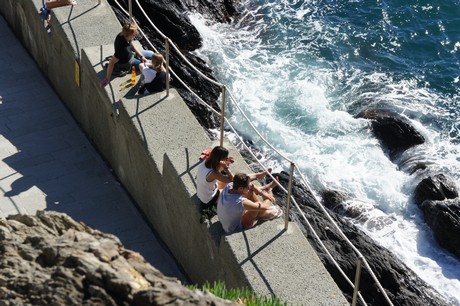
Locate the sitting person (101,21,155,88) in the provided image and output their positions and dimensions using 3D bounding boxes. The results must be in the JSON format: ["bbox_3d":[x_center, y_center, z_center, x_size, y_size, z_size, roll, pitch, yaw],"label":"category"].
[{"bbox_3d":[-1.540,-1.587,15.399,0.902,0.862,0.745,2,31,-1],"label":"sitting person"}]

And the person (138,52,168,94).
[{"bbox_3d":[-1.187,-1.321,15.133,0.470,0.706,0.568,-17,36,-29],"label":"person"}]

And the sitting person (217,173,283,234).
[{"bbox_3d":[0.252,0.534,12.049,0.931,0.804,0.441,-14,35,-25],"label":"sitting person"}]

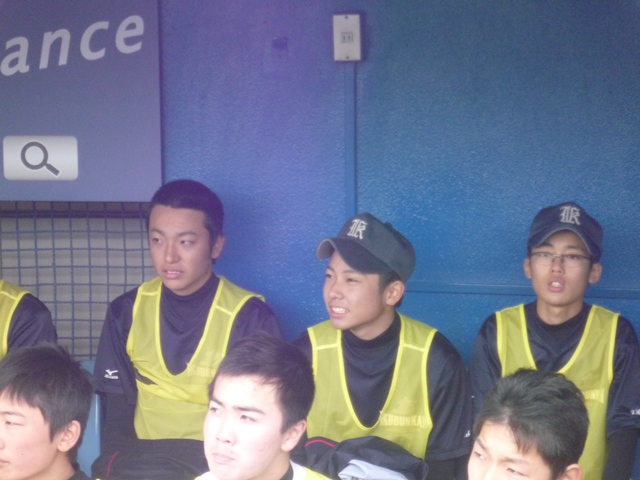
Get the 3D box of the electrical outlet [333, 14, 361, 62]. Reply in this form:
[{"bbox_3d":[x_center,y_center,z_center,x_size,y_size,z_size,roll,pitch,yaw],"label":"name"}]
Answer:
[{"bbox_3d":[0.069,-0.511,5.818,0.067,0.116,0.037,-1,12,4],"label":"electrical outlet"}]

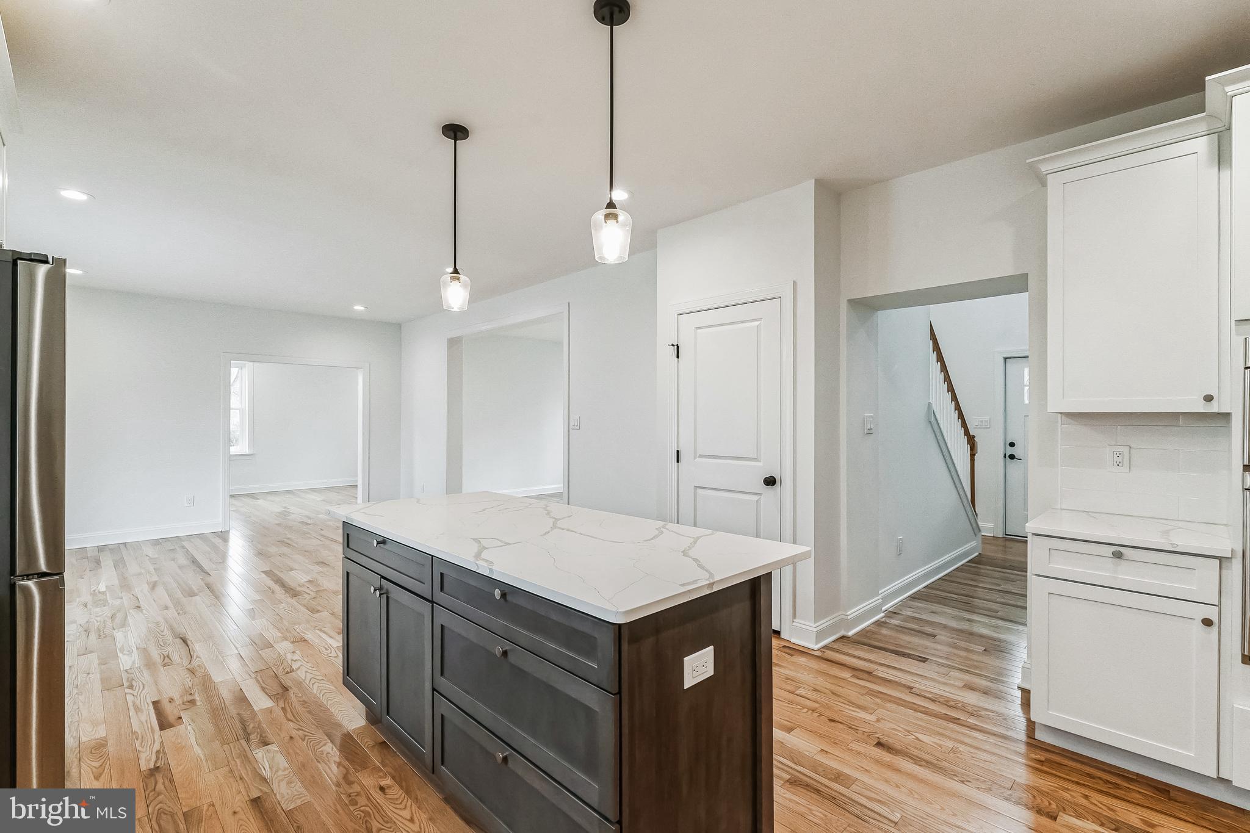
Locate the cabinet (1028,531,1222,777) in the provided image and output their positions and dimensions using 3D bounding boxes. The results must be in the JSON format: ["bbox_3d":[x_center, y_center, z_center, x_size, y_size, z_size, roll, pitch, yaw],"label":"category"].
[{"bbox_3d":[2.060,0.912,2.291,0.615,0.883,0.542,0,0,-45],"label":"cabinet"}]

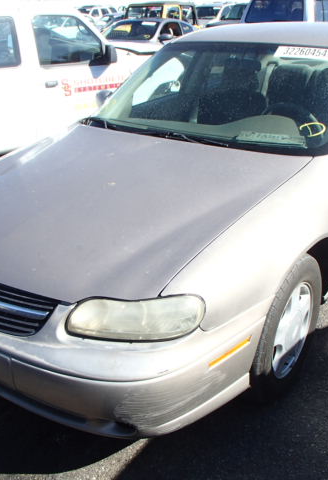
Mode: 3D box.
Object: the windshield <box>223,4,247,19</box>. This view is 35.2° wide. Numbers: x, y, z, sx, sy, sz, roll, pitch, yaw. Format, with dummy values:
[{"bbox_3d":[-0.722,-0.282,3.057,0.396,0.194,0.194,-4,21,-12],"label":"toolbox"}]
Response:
[{"bbox_3d":[2.552,-7.690,17.500,1.420,0.580,0.160,16,-12,33],"label":"windshield"}]

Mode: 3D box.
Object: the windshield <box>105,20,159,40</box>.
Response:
[{"bbox_3d":[-0.649,-4.856,12.000,1.400,0.160,0.750,16,63,33],"label":"windshield"}]

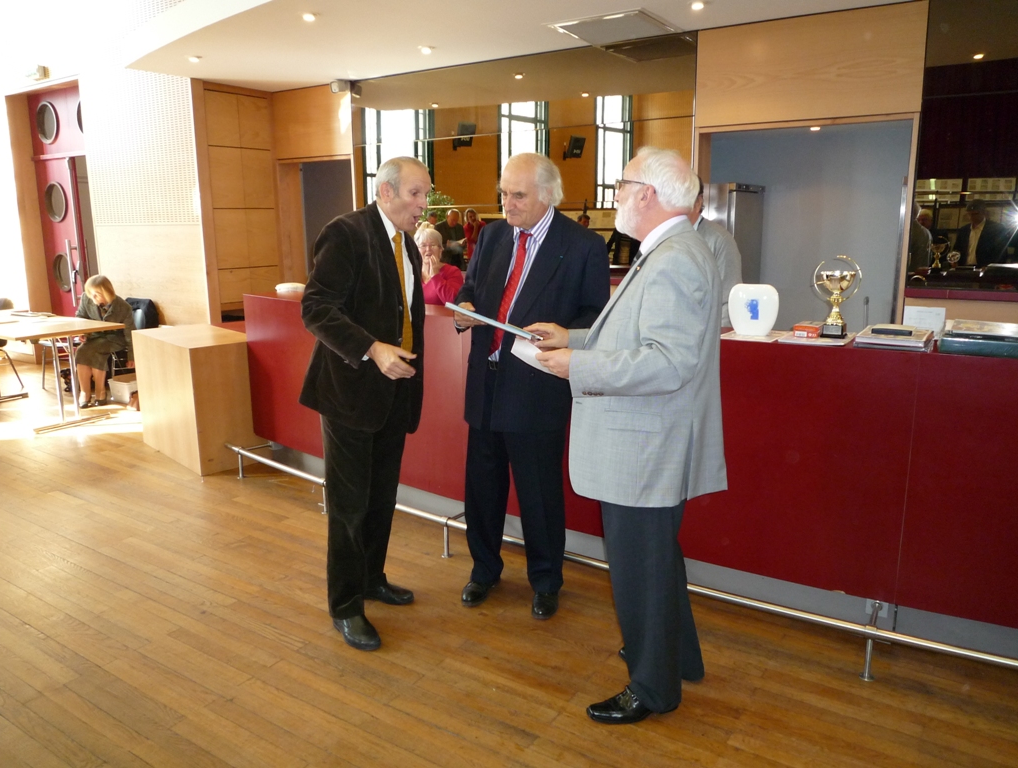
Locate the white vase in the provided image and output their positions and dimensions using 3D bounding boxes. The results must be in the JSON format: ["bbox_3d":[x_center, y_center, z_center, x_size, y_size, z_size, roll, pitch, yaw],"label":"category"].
[{"bbox_3d":[0.892,-0.270,2.682,0.180,0.186,0.085,4,13,21],"label":"white vase"}]

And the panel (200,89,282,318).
[{"bbox_3d":[-2.328,-1.608,6.497,0.080,1.860,0.740,8,15,33],"label":"panel"}]

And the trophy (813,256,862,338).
[{"bbox_3d":[1.155,-0.307,2.602,0.185,0.288,0.125,6,14,28],"label":"trophy"}]

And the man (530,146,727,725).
[{"bbox_3d":[0.372,0.171,2.312,0.590,1.745,0.550,2,13,10],"label":"man"}]

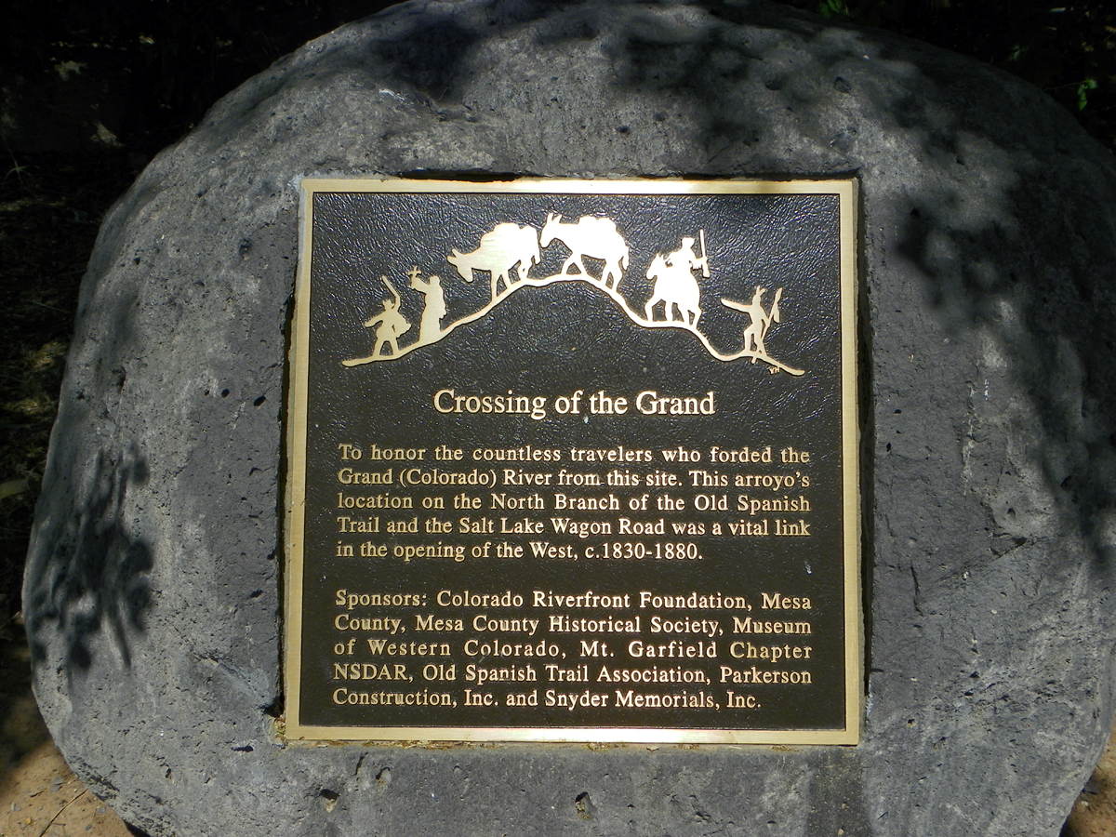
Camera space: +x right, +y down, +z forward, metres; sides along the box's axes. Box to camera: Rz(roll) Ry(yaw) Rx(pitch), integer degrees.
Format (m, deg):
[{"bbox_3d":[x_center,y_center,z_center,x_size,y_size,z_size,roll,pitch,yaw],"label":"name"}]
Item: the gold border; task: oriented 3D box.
[{"bbox_3d":[0.017,0.041,1.251,0.600,0.600,0.022,0,-5,1],"label":"gold border"}]

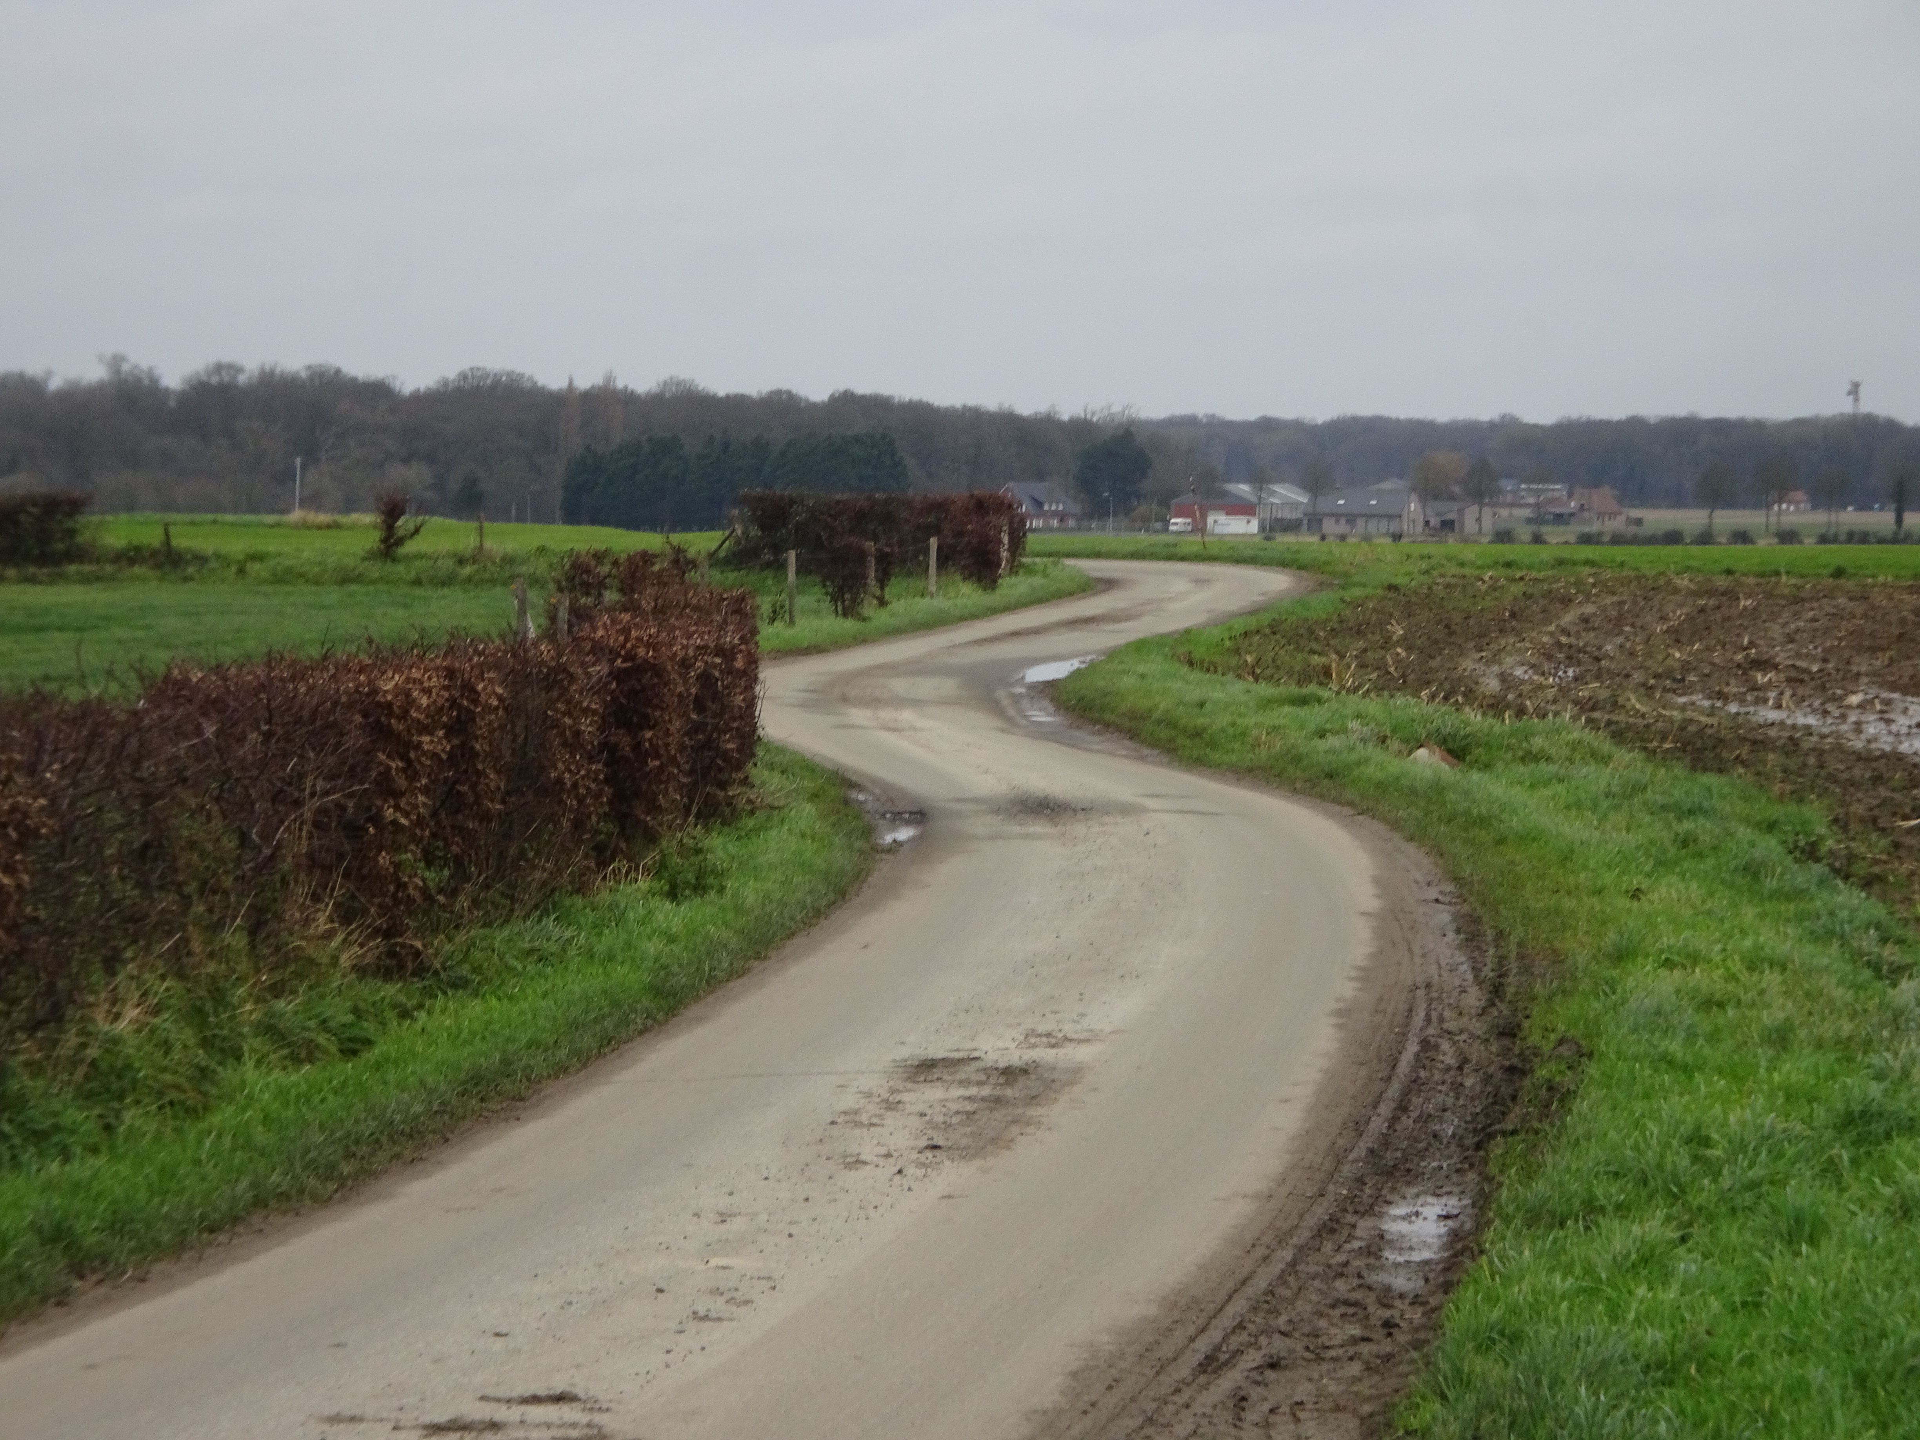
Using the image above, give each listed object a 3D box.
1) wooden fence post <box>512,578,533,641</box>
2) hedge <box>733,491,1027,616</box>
[{"bbox_3d":[-4.591,-0.923,63.000,0.120,1.200,0.120,0,2,0],"label":"wooden fence post"},{"bbox_3d":[-1.581,-3.442,118.000,2.500,2.100,11.000,-1,2,-26],"label":"hedge"}]

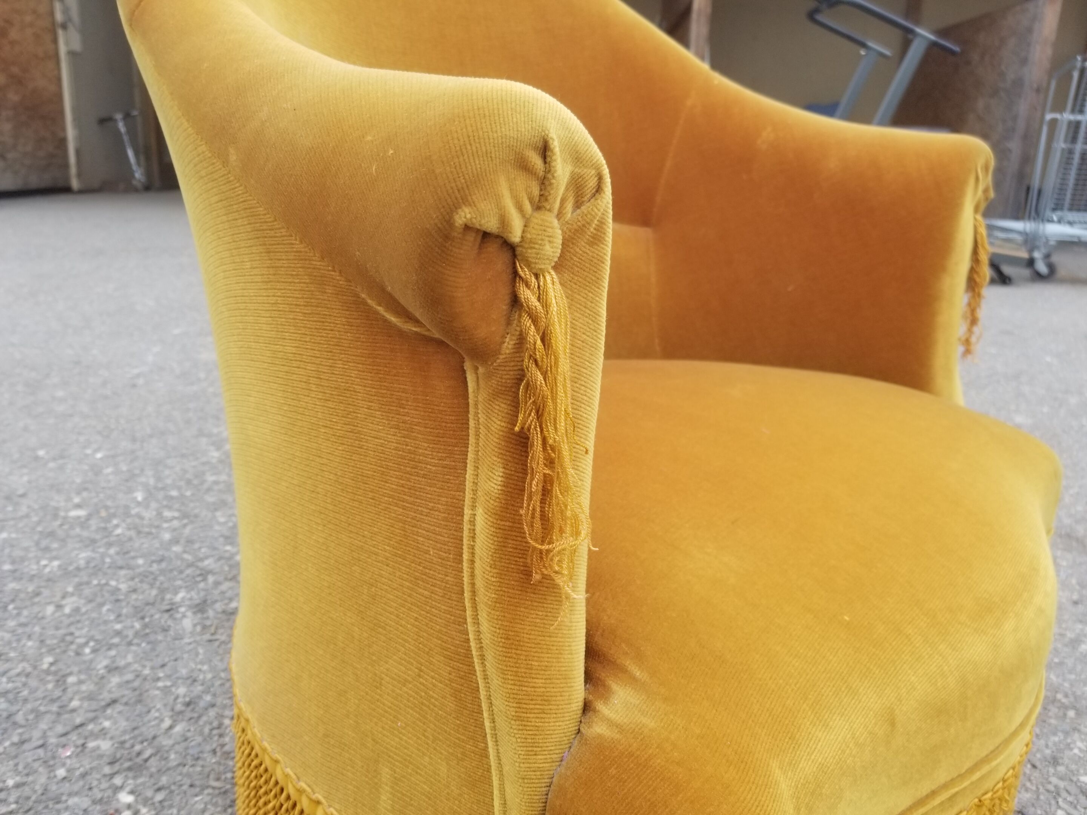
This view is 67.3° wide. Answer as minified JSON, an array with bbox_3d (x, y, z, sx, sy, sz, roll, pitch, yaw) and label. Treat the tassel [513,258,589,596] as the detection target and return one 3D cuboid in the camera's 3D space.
[{"bbox_3d":[0.004,0.007,0.328,0.019,0.135,0.027,11,20,41],"label":"tassel"}]

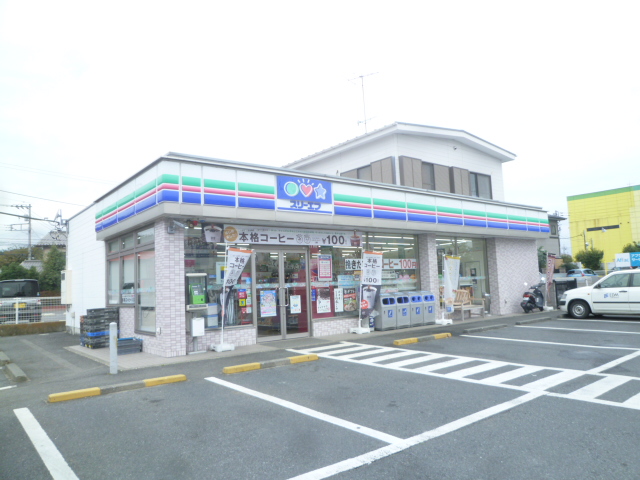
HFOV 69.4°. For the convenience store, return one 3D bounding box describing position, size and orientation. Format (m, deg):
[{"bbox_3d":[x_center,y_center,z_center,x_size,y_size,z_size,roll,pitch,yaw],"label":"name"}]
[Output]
[{"bbox_3d":[0.016,0.959,16.618,14.618,3.858,9.372,2,-7,-38],"label":"convenience store"}]

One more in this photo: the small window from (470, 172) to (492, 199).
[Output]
[{"bbox_3d":[6.250,-2.054,17.982,1.600,1.070,0.120,2,-7,-38],"label":"small window"}]

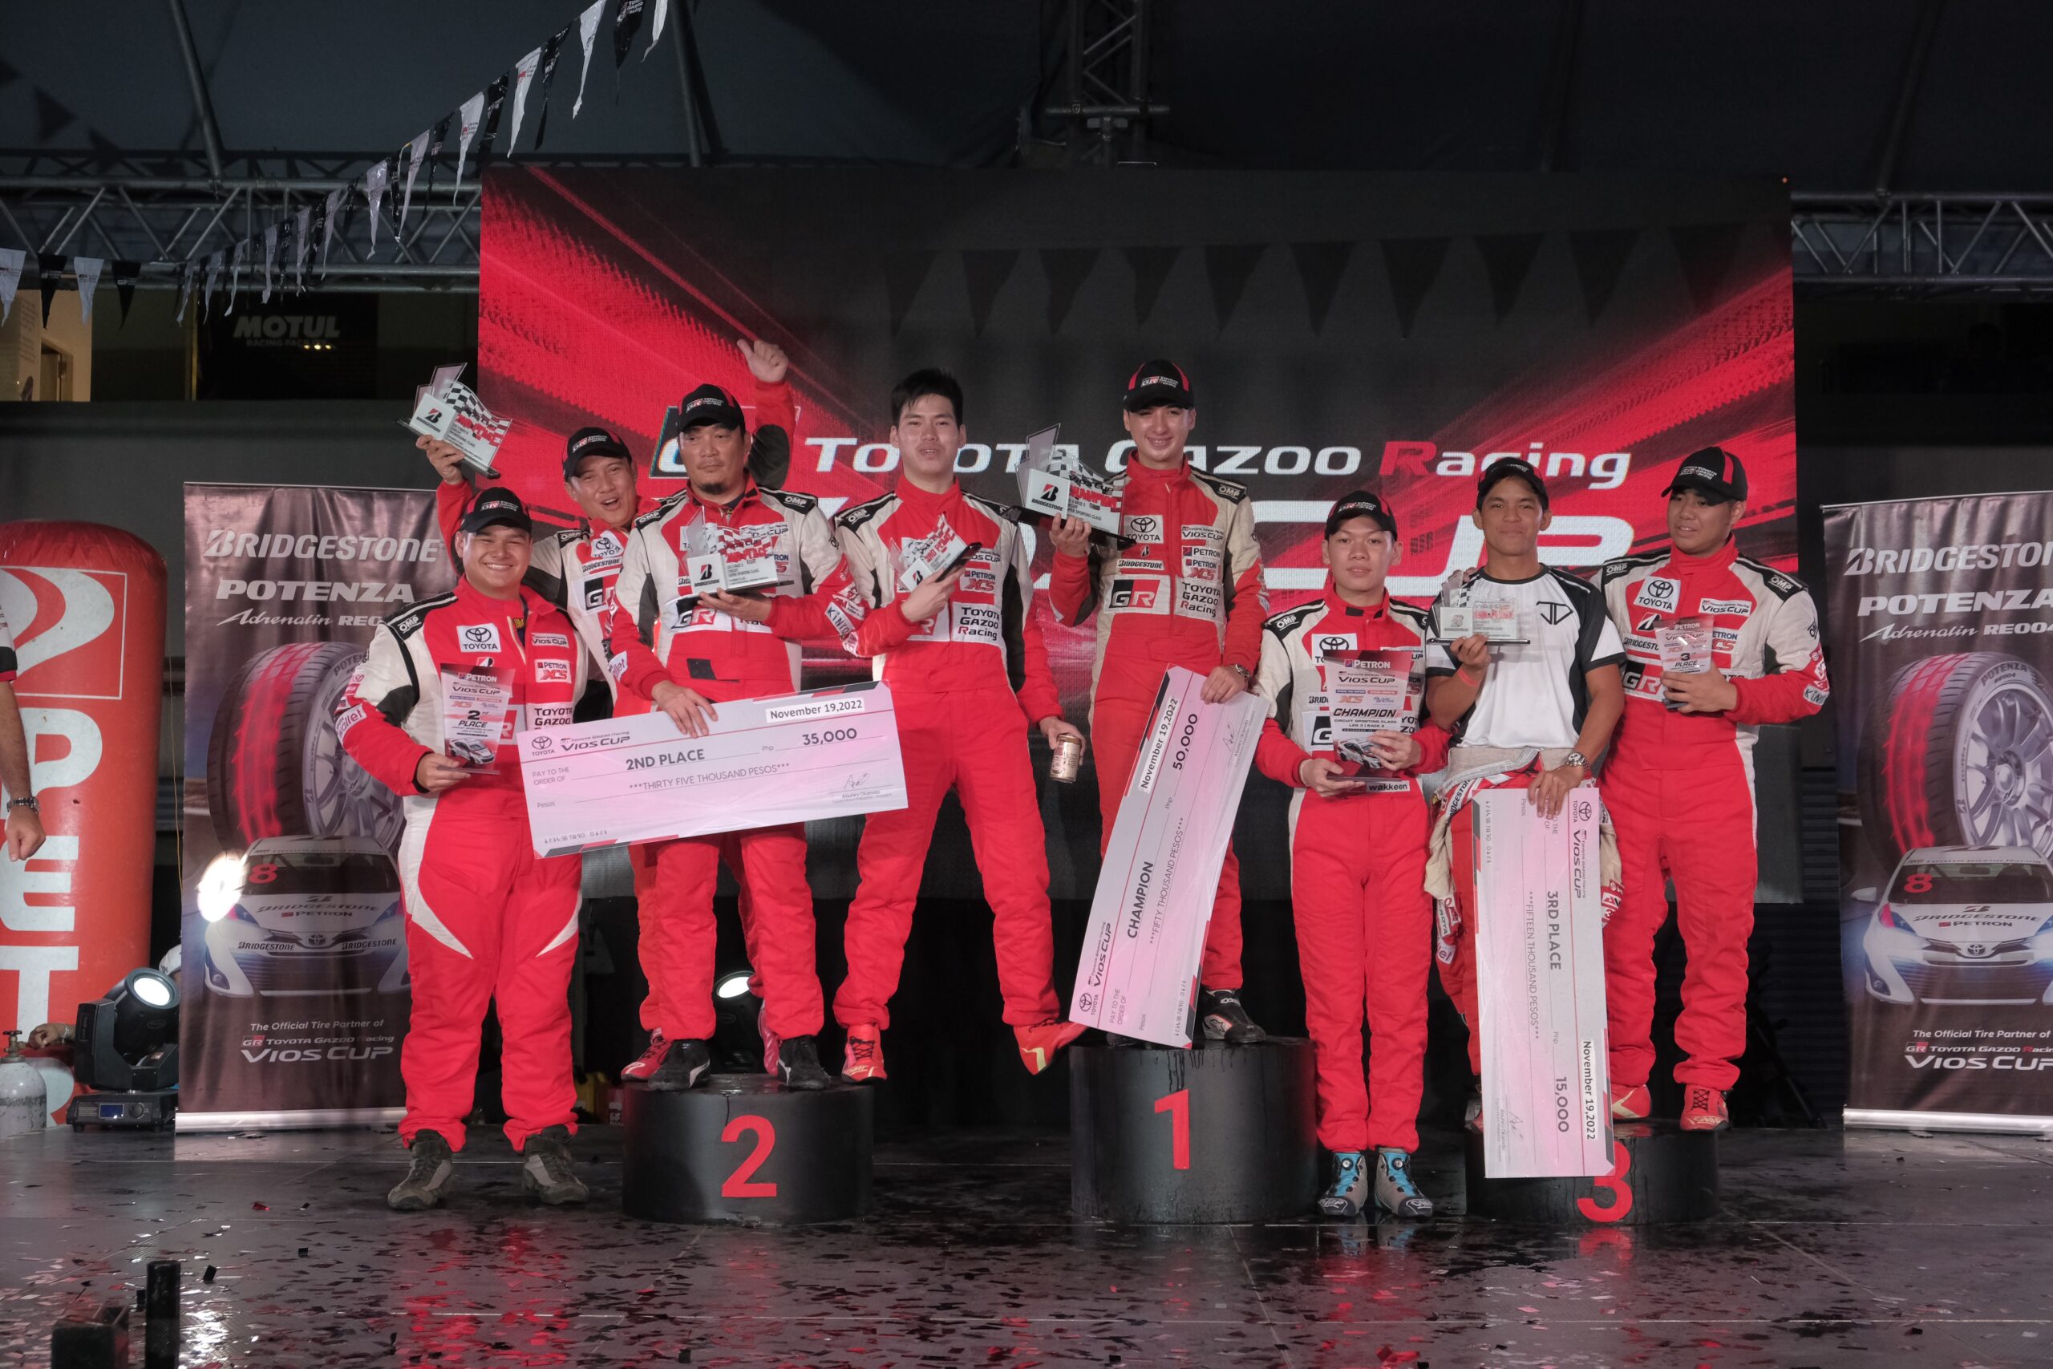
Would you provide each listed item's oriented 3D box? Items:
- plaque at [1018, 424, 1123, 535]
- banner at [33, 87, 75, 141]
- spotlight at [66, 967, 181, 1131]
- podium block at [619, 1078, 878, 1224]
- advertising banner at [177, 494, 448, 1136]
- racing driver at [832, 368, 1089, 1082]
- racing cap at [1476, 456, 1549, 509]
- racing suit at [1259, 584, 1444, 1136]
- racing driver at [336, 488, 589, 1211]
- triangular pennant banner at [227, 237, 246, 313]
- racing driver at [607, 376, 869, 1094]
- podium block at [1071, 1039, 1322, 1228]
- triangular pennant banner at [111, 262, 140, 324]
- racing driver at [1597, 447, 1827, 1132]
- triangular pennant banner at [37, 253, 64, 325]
[{"bbox_3d":[0.118,-0.485,6.250,0.275,0.235,0.090,16,-3,1],"label":"plaque"},{"bbox_3d":[-4.284,-2.509,11.300,0.190,0.230,0.040,14,1,0],"label":"banner"},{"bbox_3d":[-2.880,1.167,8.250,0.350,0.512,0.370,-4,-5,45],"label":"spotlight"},{"bbox_3d":[-0.678,1.118,6.235,0.609,0.299,0.609,0,-4,-6],"label":"podium block"},{"bbox_3d":[-2.209,0.388,8.093,0.820,2.010,0.120,1,-4,-11],"label":"advertising banner"},{"bbox_3d":[-0.167,0.089,6.451,0.640,1.787,0.460,0,-4,-2],"label":"racing driver"},{"bbox_3d":[1.227,-0.508,6.480,0.180,0.125,0.260,-1,-11,3],"label":"racing cap"},{"bbox_3d":[0.796,0.454,6.360,0.460,1.360,0.360,0,-4,3],"label":"racing suit"},{"bbox_3d":[-1.397,0.388,6.343,0.639,1.768,0.430,2,-4,-22],"label":"racing driver"},{"bbox_3d":[-3.336,-1.709,10.836,0.040,0.300,0.220,2,-4,-28],"label":"triangular pennant banner"},{"bbox_3d":[-0.690,0.104,6.106,0.631,1.705,0.460,1,-4,-7],"label":"racing driver"},{"bbox_3d":[0.414,1.095,6.346,0.606,0.385,0.606,0,-4,4],"label":"podium block"},{"bbox_3d":[-3.969,-1.719,11.300,0.040,0.290,0.200,-2,-4,31],"label":"triangular pennant banner"},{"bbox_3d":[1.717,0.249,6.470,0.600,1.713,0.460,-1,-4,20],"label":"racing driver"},{"bbox_3d":[-4.108,-1.666,10.800,0.040,0.300,0.200,-2,-4,31],"label":"triangular pennant banner"}]

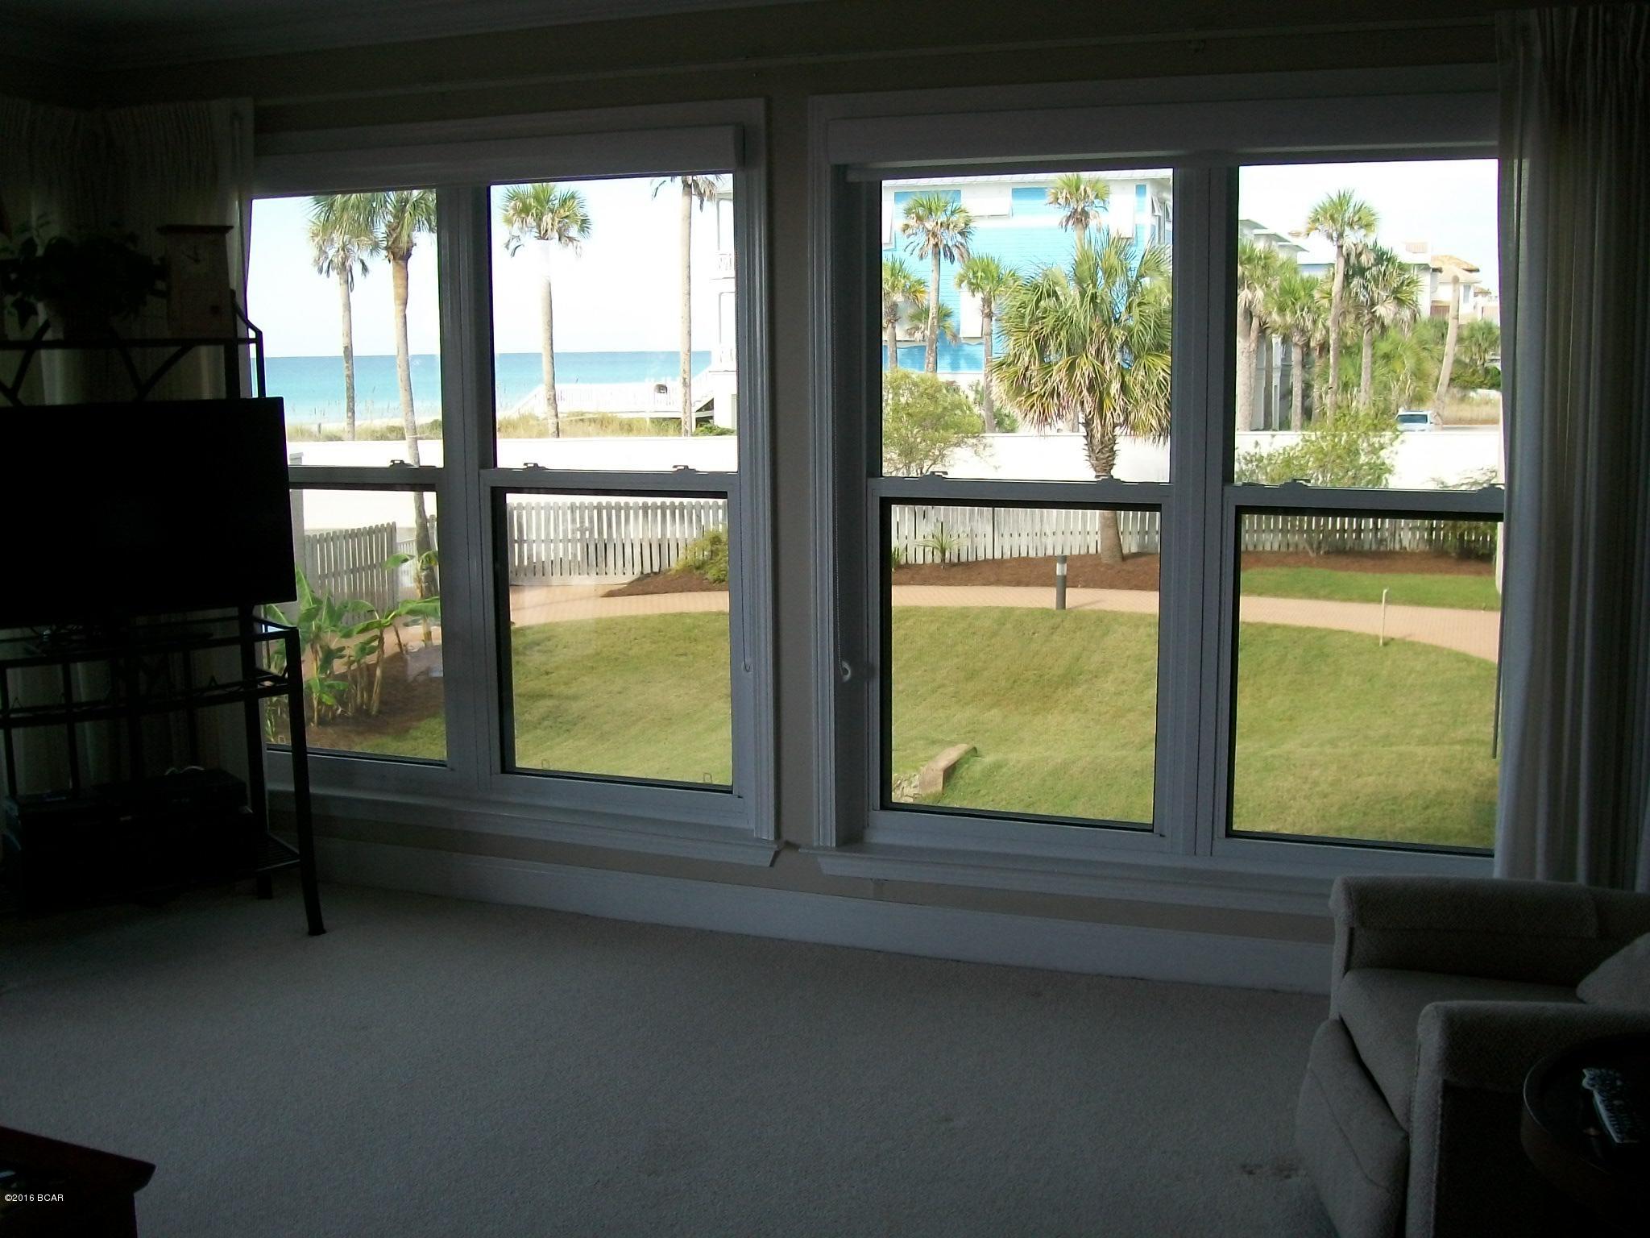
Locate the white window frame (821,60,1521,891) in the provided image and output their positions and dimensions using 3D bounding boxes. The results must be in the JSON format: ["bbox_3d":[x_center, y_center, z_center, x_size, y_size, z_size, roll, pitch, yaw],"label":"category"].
[{"bbox_3d":[0.820,-0.275,4.048,1.786,1.955,0.170,3,9,20],"label":"white window frame"}]

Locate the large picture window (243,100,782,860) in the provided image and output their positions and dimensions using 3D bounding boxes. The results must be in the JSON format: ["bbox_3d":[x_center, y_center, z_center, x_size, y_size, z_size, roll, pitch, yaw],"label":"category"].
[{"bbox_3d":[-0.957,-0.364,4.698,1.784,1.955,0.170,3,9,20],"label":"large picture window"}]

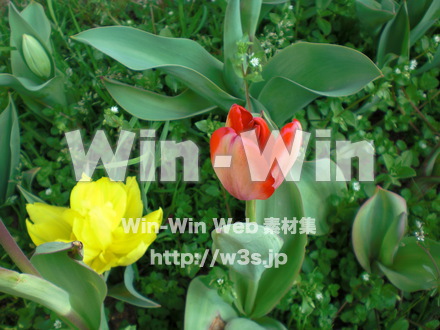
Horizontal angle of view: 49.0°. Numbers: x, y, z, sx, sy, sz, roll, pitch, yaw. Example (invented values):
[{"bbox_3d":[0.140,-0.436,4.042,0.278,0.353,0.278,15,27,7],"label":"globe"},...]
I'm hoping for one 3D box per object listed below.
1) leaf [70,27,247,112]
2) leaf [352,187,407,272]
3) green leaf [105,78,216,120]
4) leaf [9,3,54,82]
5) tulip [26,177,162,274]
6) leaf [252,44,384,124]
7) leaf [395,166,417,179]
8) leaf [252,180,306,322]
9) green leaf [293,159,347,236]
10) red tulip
[{"bbox_3d":[-0.068,-0.106,0.535,0.190,0.032,0.050,22,46,-7],"label":"leaf"},{"bbox_3d":[0.140,0.057,0.430,0.042,0.092,0.036,-3,32,-8],"label":"leaf"},{"bbox_3d":[-0.063,-0.074,0.540,0.142,0.026,0.038,11,45,-8],"label":"green leaf"},{"bbox_3d":[-0.238,-0.153,0.610,0.056,0.115,0.045,-6,31,-10],"label":"leaf"},{"bbox_3d":[-0.105,0.054,0.400,0.110,0.068,0.092,0,47,0],"label":"tulip"},{"bbox_3d":[0.107,-0.090,0.535,0.142,0.042,0.060,-19,45,10],"label":"leaf"},{"bbox_3d":[0.188,0.008,0.490,0.022,0.005,0.013,0,45,-6],"label":"leaf"},{"bbox_3d":[0.056,0.078,0.455,0.052,0.140,0.038,13,17,15],"label":"leaf"},{"bbox_3d":[0.099,0.033,0.480,0.052,0.076,0.040,-3,26,-18],"label":"green leaf"},{"bbox_3d":[0.030,-0.009,0.400,0.074,0.073,0.066,0,47,0],"label":"red tulip"}]

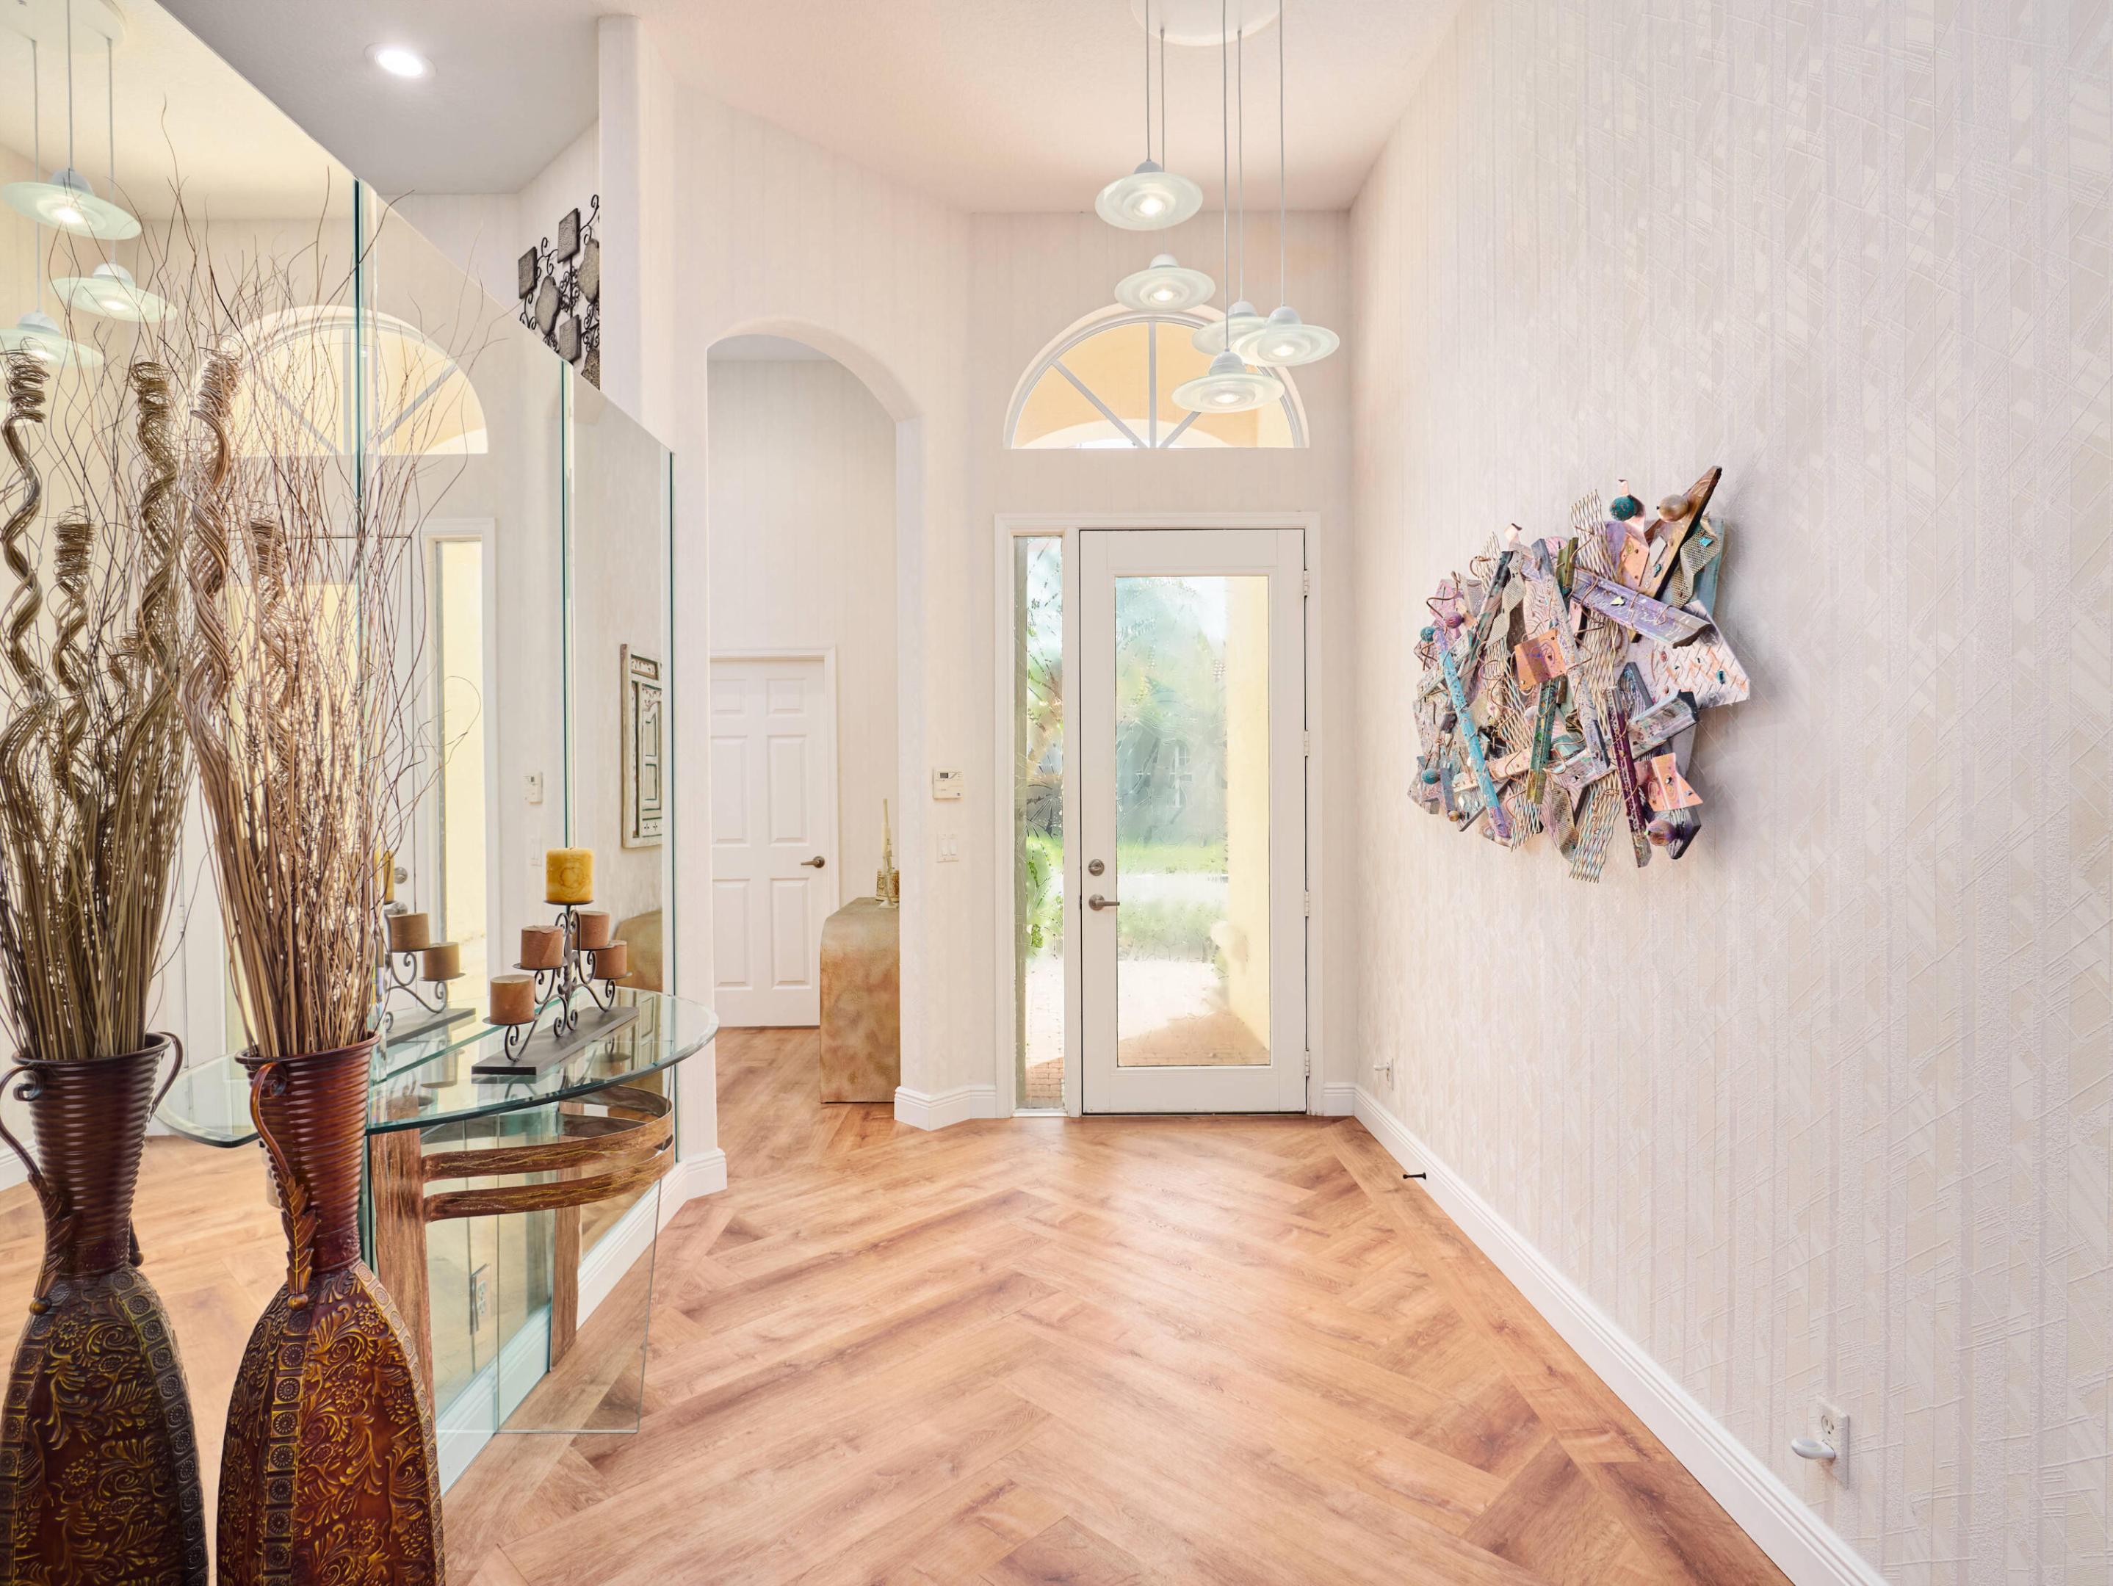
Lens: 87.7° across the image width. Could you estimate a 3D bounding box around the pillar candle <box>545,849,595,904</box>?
[{"bbox_3d":[-0.981,0.168,2.206,0.087,0.100,0.087,0,1,-1],"label":"pillar candle"}]

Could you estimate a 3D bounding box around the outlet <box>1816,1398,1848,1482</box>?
[{"bbox_3d":[1.264,1.058,1.795,0.012,0.118,0.072,0,1,-1],"label":"outlet"}]

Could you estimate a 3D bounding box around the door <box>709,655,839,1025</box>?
[{"bbox_3d":[-1.622,0.277,6.143,0.800,2.060,0.060,0,1,-1],"label":"door"}]

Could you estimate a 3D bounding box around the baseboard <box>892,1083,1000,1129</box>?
[{"bbox_3d":[-0.444,1.253,4.380,0.420,0.135,0.170,0,1,-1],"label":"baseboard"}]

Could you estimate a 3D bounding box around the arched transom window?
[{"bbox_3d":[0.406,-1.677,4.486,1.220,0.590,0.090,0,1,-1],"label":"arched transom window"}]

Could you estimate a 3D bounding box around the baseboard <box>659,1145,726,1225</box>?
[{"bbox_3d":[-1.173,1.268,3.528,0.100,0.135,0.370,0,1,11],"label":"baseboard"}]

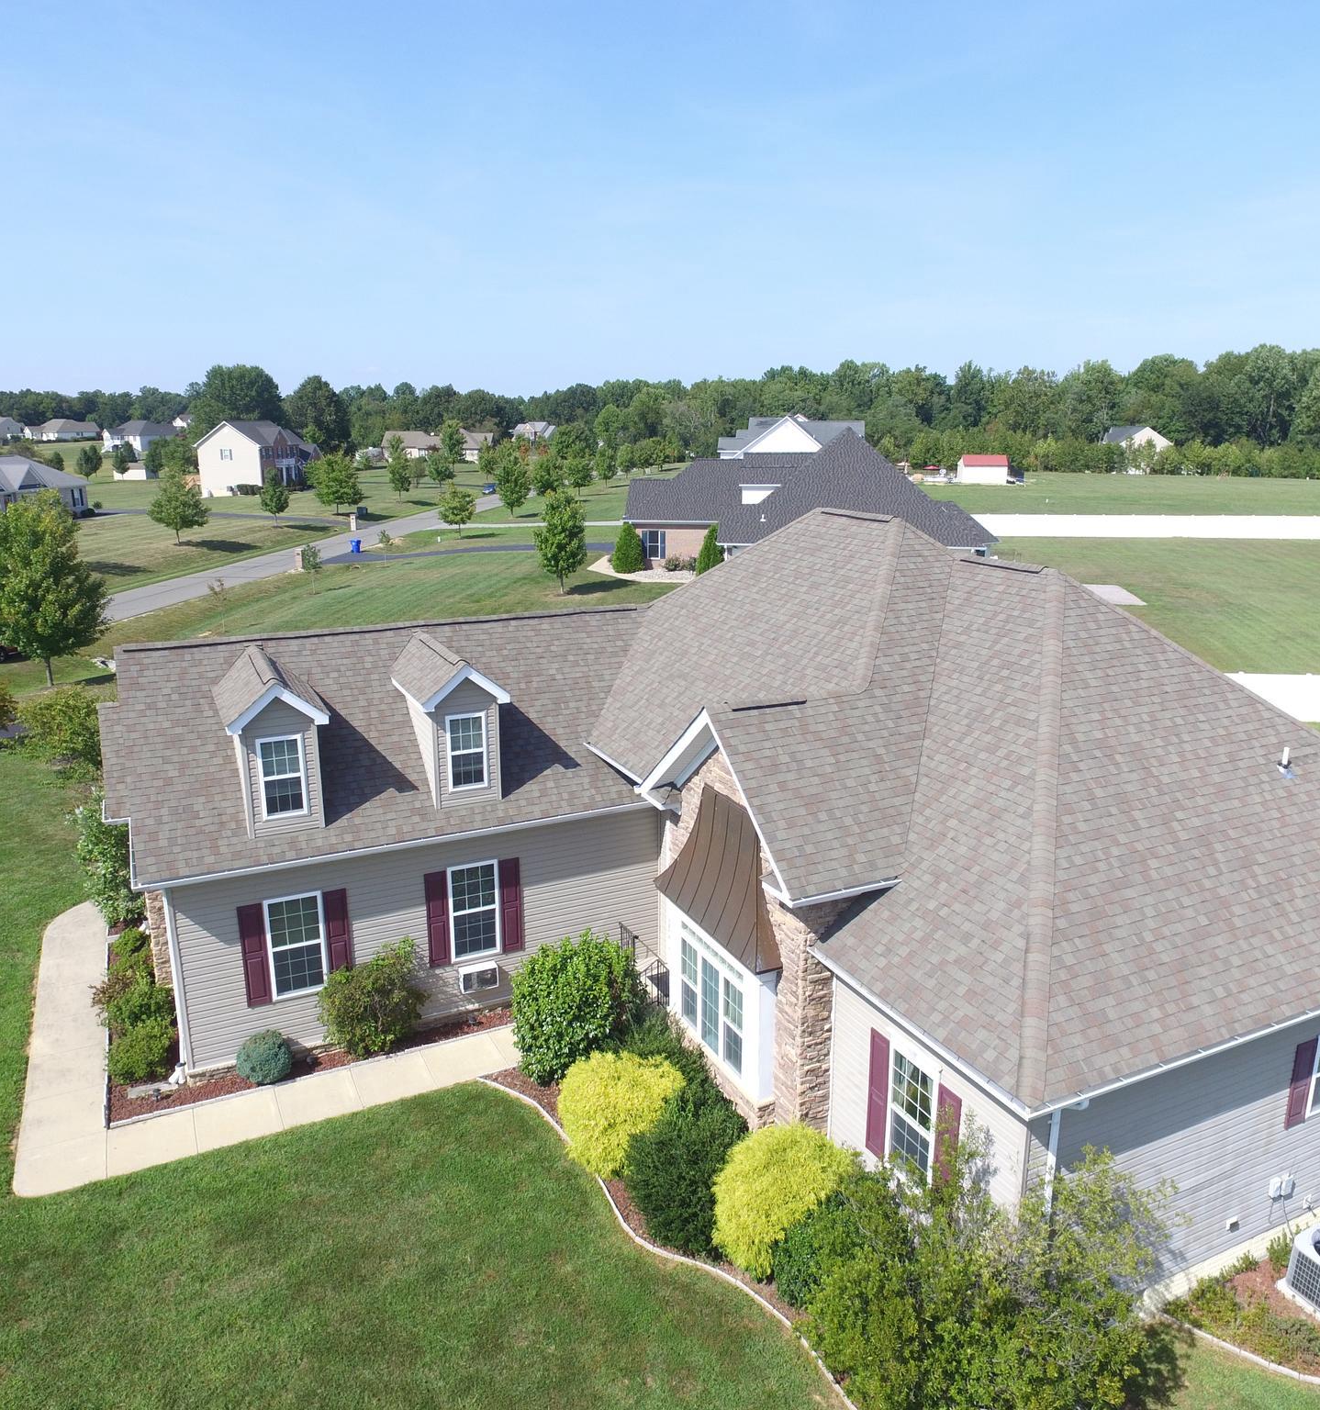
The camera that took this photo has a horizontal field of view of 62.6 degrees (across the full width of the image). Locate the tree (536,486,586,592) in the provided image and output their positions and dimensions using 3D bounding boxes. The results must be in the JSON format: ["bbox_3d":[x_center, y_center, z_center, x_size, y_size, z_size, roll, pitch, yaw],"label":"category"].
[{"bbox_3d":[-5.817,-9.673,64.011,3.150,6.050,3.150,0,14,0],"label":"tree"}]

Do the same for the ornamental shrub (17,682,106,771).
[{"bbox_3d":[-19.694,0.510,35.529,2.600,2.350,2.600,0,15,0],"label":"ornamental shrub"}]

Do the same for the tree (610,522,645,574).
[{"bbox_3d":[-2.014,-10.162,70.112,2.150,3.420,2.150,0,14,0],"label":"tree"}]

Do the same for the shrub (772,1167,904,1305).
[{"bbox_3d":[2.043,6.100,12.503,1.450,1.320,1.450,0,14,0],"label":"shrub"}]

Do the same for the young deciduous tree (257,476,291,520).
[{"bbox_3d":[-36.594,-19.264,102.699,3.000,4.600,3.000,0,15,0],"label":"young deciduous tree"}]

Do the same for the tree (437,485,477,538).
[{"bbox_3d":[-17.639,-16.838,94.282,3.300,4.500,3.300,0,15,0],"label":"tree"}]

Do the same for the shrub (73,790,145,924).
[{"bbox_3d":[-10.541,3.022,21.027,1.400,2.500,1.400,-7,16,-25],"label":"shrub"}]

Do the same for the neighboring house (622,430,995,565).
[{"bbox_3d":[8.564,-13.064,70.541,22.520,9.500,23.580,1,15,5],"label":"neighboring house"}]

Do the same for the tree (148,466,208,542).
[{"bbox_3d":[-40.277,-16.444,90.085,5.200,6.250,5.200,-7,16,-25],"label":"tree"}]

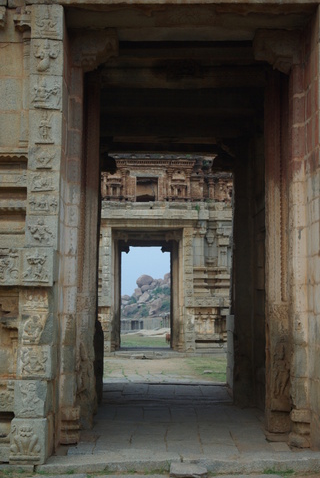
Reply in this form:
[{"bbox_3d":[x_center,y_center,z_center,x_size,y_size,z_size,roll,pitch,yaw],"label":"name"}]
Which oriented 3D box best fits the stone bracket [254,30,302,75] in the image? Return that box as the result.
[{"bbox_3d":[1.366,-2.115,10.408,0.519,0.514,0.450,0,-5,1],"label":"stone bracket"}]

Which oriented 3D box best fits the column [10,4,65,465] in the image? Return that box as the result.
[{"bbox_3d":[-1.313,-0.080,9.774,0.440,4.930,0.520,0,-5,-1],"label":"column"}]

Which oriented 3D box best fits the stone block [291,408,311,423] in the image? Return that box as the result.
[{"bbox_3d":[1.657,2.089,10.642,0.230,0.190,0.280,0,-5,-1],"label":"stone block"}]

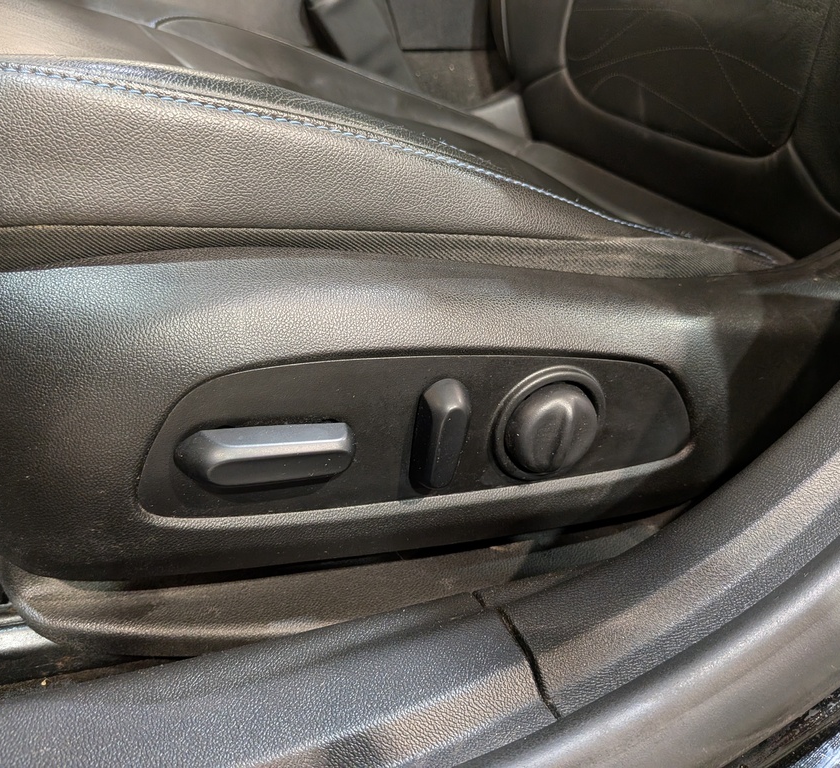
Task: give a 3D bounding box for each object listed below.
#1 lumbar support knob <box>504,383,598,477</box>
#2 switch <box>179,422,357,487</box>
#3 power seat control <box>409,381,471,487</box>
[{"bbox_3d":[0.066,0.024,0.348,0.044,0.044,0.017,-1,27,-20],"label":"lumbar support knob"},{"bbox_3d":[-0.065,0.031,0.301,0.075,0.019,0.019,-3,27,-20],"label":"switch"},{"bbox_3d":[0.010,0.024,0.326,0.020,0.051,0.018,-1,26,-20],"label":"power seat control"}]

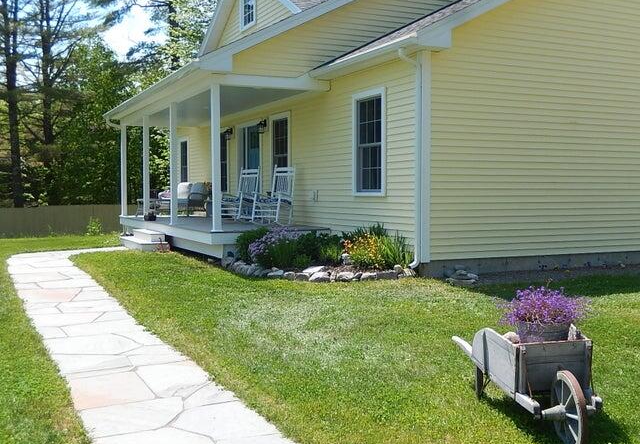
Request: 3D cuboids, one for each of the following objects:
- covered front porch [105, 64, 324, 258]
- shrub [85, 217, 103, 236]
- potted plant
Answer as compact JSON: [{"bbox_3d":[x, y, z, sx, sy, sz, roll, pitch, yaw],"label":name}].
[{"bbox_3d":[-2.759,-1.128,16.616,2.710,3.180,8.850,-1,2,-25],"label":"covered front porch"},{"bbox_3d":[-7.769,0.154,26.000,0.600,0.700,0.600,0,2,0],"label":"shrub"},{"bbox_3d":[1.370,0.664,4.600,0.530,0.530,0.510,0,2,-7],"label":"potted plant"}]

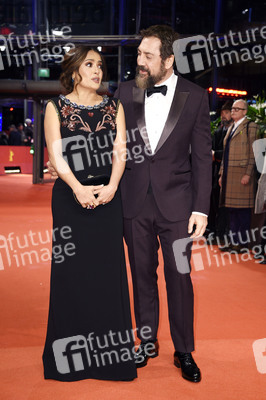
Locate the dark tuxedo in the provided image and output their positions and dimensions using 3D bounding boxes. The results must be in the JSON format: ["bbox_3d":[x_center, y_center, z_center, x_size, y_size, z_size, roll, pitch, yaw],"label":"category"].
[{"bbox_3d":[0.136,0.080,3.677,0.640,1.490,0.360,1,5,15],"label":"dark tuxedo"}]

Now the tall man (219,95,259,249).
[{"bbox_3d":[1.218,-0.317,7.949,0.380,1.740,0.540,-3,6,-38],"label":"tall man"}]

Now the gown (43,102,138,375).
[{"bbox_3d":[-0.227,0.171,3.634,0.490,1.435,0.390,-1,4,-8],"label":"gown"}]

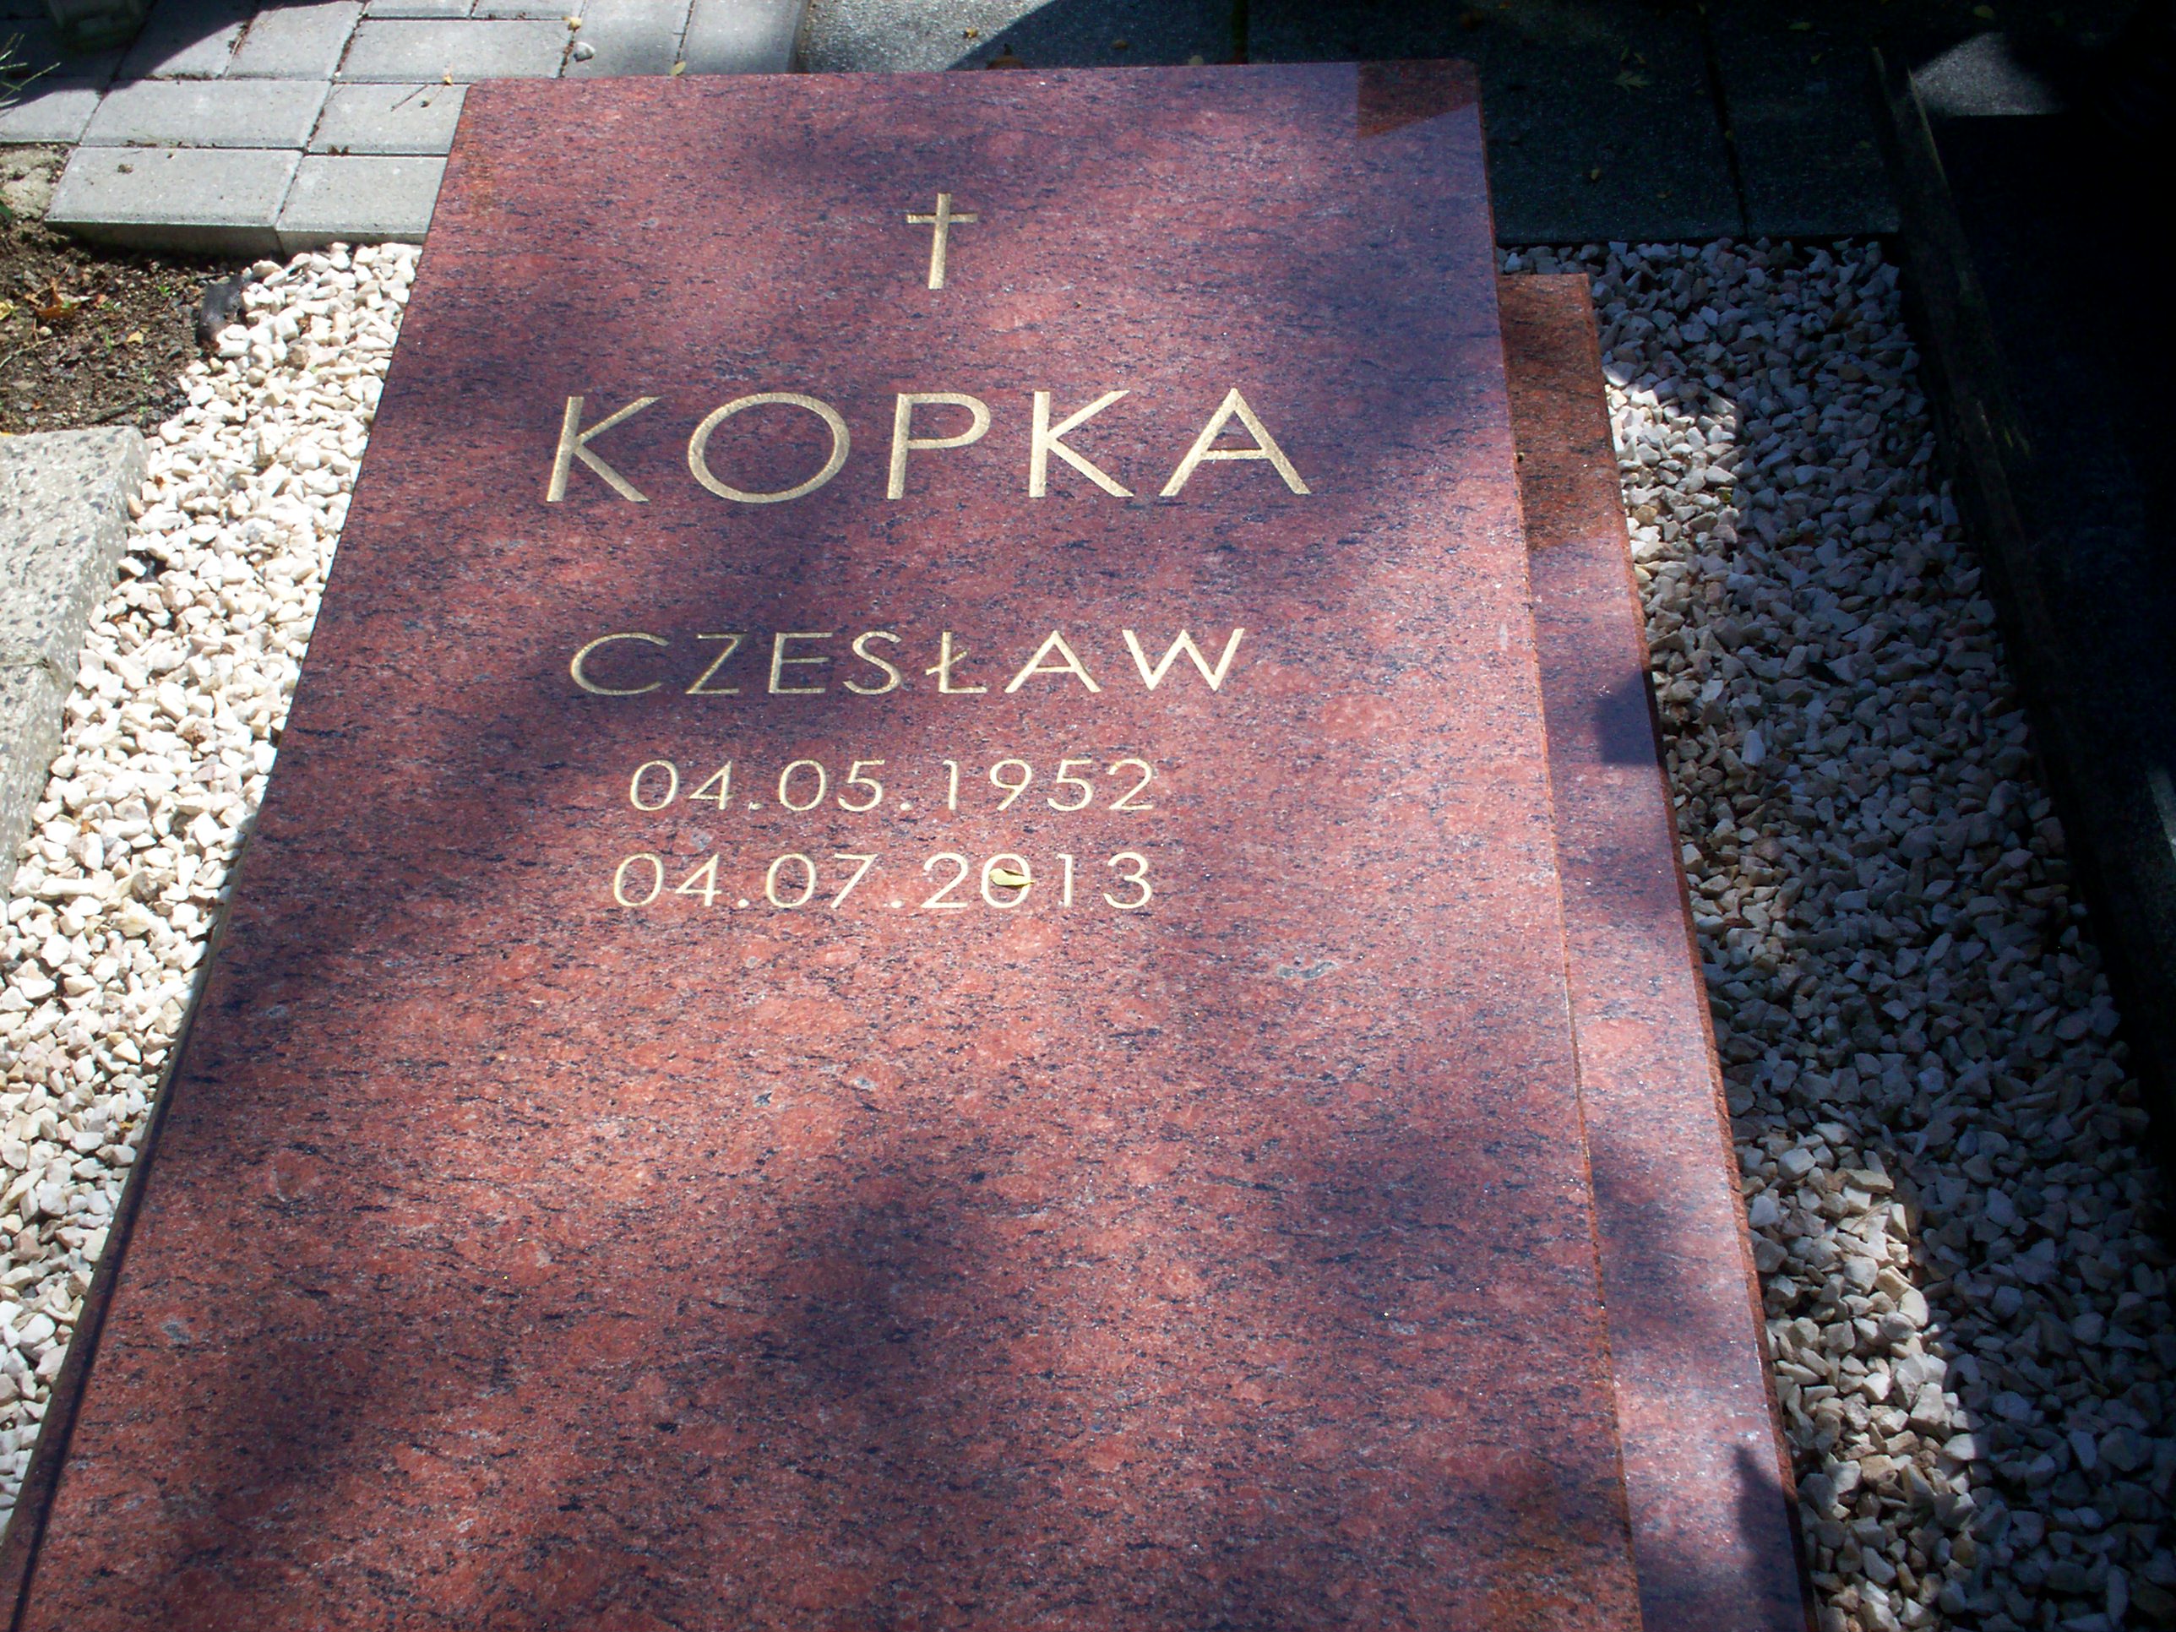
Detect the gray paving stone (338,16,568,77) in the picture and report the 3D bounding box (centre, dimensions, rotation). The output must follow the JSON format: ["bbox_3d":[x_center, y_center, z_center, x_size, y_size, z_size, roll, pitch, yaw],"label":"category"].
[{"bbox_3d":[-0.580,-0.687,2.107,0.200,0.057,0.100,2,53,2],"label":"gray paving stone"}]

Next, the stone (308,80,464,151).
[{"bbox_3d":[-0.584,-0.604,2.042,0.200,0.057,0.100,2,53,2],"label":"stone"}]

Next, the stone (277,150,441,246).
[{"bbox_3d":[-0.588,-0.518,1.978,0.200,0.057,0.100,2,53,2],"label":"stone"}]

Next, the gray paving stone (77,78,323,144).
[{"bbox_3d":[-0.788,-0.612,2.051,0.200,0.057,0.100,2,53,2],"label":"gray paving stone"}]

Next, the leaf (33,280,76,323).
[{"bbox_3d":[-0.882,-0.443,1.930,0.040,0.019,0.032,2,53,2],"label":"leaf"}]

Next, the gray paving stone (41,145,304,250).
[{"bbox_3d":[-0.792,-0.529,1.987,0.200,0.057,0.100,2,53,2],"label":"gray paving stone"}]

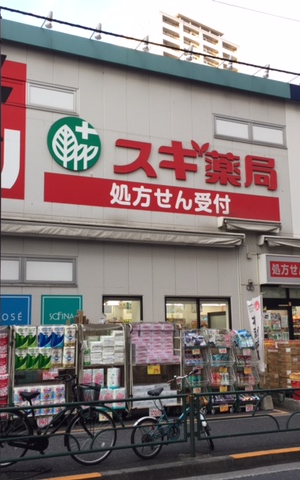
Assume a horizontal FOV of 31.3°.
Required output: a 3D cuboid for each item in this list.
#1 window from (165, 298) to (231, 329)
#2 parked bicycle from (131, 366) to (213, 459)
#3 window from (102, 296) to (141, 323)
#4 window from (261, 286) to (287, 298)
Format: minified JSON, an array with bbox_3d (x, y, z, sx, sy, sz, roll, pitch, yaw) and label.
[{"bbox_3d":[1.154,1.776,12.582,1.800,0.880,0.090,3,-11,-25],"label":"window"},{"bbox_3d":[0.308,2.331,7.234,1.330,1.070,0.540,4,-11,-29],"label":"parked bicycle"},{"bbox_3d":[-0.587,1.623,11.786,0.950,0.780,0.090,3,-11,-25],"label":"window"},{"bbox_3d":[3.184,1.351,13.712,0.770,0.300,0.070,3,-11,-25],"label":"window"}]

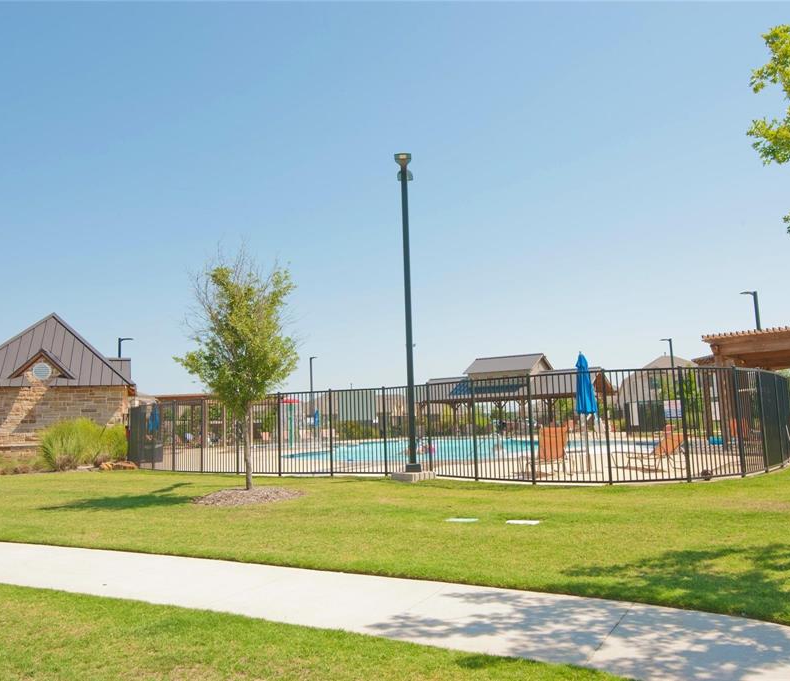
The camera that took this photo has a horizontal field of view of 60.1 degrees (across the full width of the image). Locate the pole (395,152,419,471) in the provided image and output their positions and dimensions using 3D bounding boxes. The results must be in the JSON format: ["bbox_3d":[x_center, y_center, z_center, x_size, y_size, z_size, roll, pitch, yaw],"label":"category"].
[{"bbox_3d":[0.224,-0.637,13.225,0.340,6.277,0.420,-2,-7,0],"label":"pole"}]

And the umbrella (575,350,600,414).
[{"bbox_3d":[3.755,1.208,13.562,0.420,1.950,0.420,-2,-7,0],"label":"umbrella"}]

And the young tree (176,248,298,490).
[{"bbox_3d":[-2.974,0.492,12.797,2.200,4.535,2.150,-2,-7,0],"label":"young tree"}]

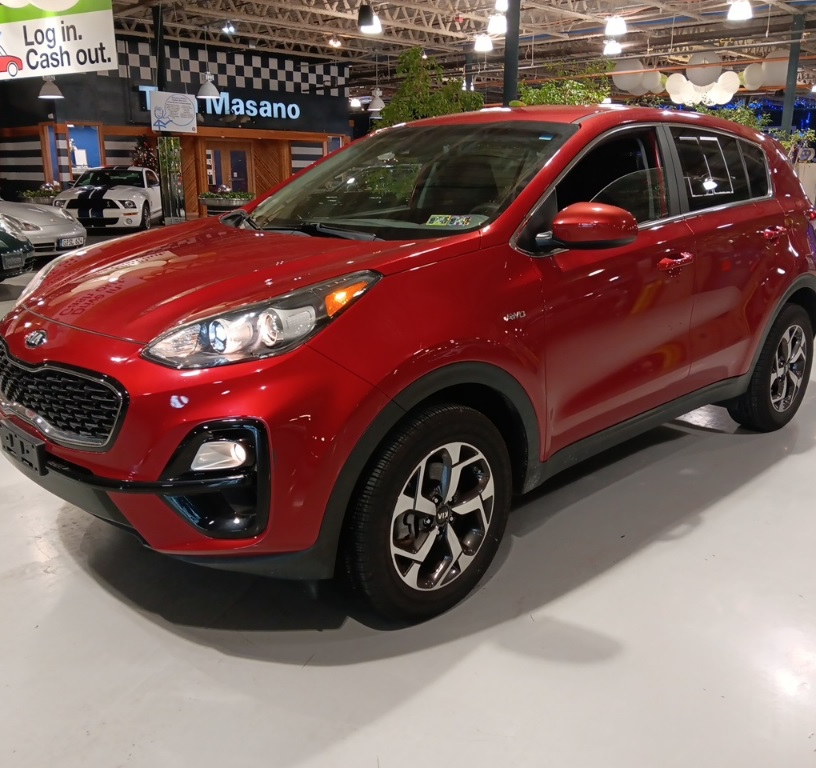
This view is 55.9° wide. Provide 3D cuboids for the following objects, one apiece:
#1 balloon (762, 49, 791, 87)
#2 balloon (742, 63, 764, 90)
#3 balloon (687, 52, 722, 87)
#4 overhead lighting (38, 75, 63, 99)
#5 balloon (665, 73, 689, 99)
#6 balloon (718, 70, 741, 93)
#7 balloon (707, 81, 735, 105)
[{"bbox_3d":[9.154,-7.712,18.800,0.950,0.950,0.950,-14,20,-42],"label":"balloon"},{"bbox_3d":[8.503,-7.557,18.900,0.550,0.640,0.550,-14,20,-42],"label":"balloon"},{"bbox_3d":[7.181,-7.617,18.626,0.900,0.927,0.900,6,16,19],"label":"balloon"},{"bbox_3d":[-7.044,-5.888,15.197,0.520,0.560,0.520,-6,17,-23],"label":"overhead lighting"},{"bbox_3d":[6.536,-7.278,18.721,0.570,0.587,0.570,5,16,17],"label":"balloon"},{"bbox_3d":[7.816,-7.354,18.697,0.560,0.577,0.560,6,17,20],"label":"balloon"},{"bbox_3d":[7.649,-7.112,18.765,0.600,0.618,0.600,6,16,20],"label":"balloon"}]

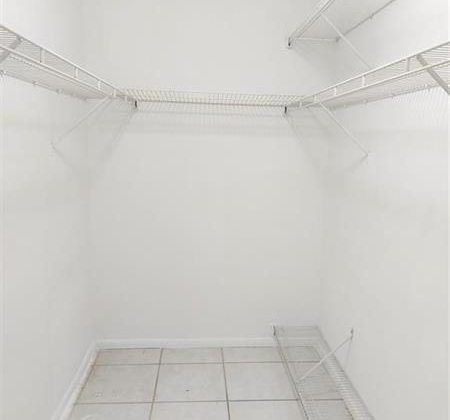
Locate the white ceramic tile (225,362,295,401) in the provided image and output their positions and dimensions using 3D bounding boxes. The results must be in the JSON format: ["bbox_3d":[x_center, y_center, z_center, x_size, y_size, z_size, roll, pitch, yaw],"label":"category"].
[{"bbox_3d":[0.207,1.042,2.532,0.405,0.010,0.403,1,9,-4],"label":"white ceramic tile"}]

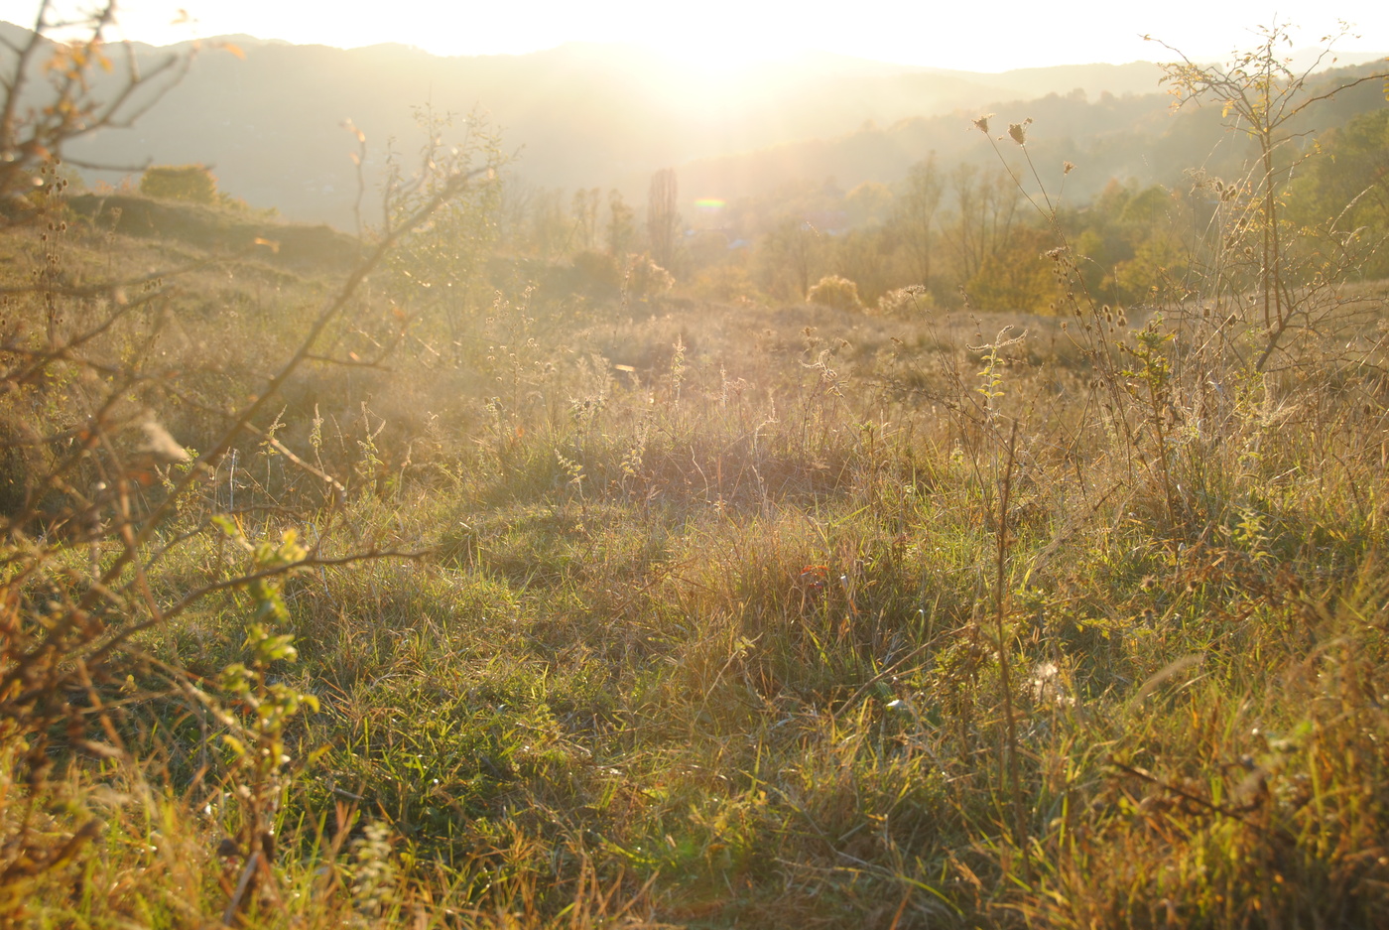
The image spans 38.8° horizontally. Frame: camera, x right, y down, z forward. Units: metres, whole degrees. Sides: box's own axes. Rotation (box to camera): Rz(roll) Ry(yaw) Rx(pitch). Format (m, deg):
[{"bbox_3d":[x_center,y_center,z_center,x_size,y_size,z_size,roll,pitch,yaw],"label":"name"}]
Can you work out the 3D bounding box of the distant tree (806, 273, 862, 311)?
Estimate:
[{"bbox_3d":[3.709,-4.553,52.000,1.489,0.974,1.415,0,7,0],"label":"distant tree"}]

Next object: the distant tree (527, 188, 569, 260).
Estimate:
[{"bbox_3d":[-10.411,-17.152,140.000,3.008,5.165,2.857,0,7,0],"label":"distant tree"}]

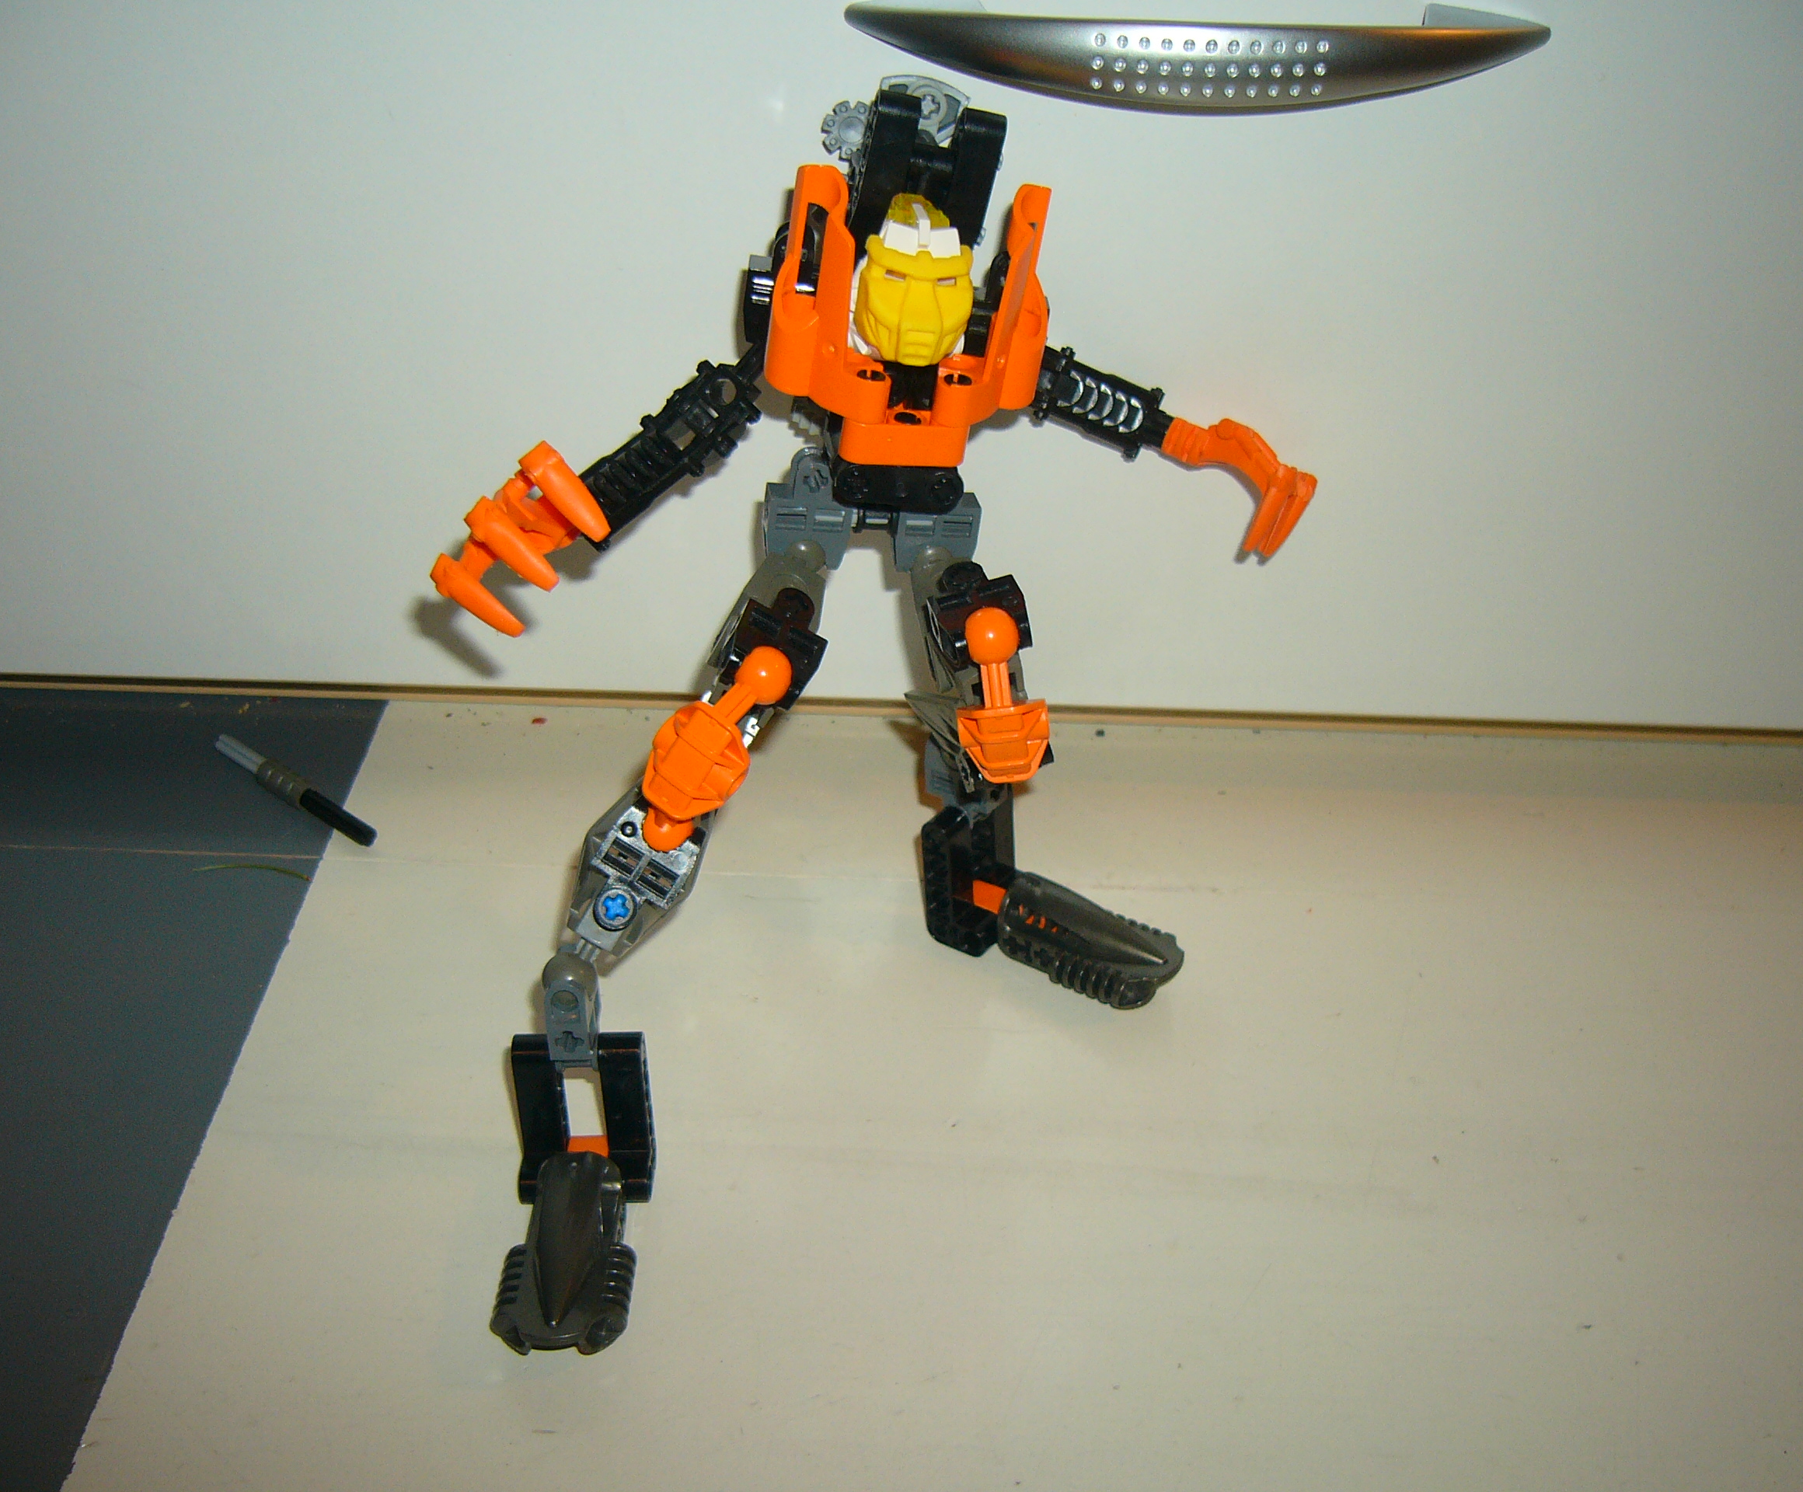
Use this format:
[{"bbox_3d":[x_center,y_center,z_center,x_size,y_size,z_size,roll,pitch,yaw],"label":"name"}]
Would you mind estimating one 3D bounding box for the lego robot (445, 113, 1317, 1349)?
[{"bbox_3d":[0.004,-0.018,0.362,0.172,0.164,0.165,-3,35,-7],"label":"lego robot"}]

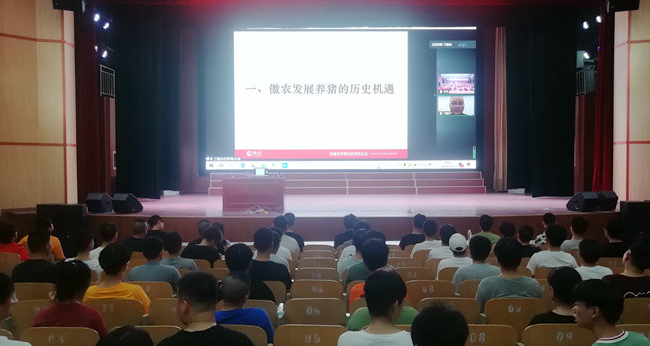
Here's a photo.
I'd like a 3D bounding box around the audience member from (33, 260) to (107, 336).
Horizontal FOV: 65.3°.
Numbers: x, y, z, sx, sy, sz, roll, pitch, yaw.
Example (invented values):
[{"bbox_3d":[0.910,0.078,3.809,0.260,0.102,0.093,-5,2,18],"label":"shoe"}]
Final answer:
[{"bbox_3d":[-1.694,1.207,3.601,0.500,1.259,0.720,0,2,0],"label":"audience member"}]

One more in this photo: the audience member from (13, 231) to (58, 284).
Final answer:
[{"bbox_3d":[-2.712,1.190,5.089,0.520,1.327,0.680,0,2,0],"label":"audience member"}]

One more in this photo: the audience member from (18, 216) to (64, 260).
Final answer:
[{"bbox_3d":[-4.603,1.365,8.563,0.600,1.286,0.750,0,1,5],"label":"audience member"}]

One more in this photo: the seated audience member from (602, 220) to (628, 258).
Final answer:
[{"bbox_3d":[3.609,1.214,6.575,0.500,1.267,0.680,0,2,0],"label":"seated audience member"}]

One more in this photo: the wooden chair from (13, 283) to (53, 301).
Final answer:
[{"bbox_3d":[-2.656,1.438,4.951,0.520,0.840,0.500,0,2,0],"label":"wooden chair"}]

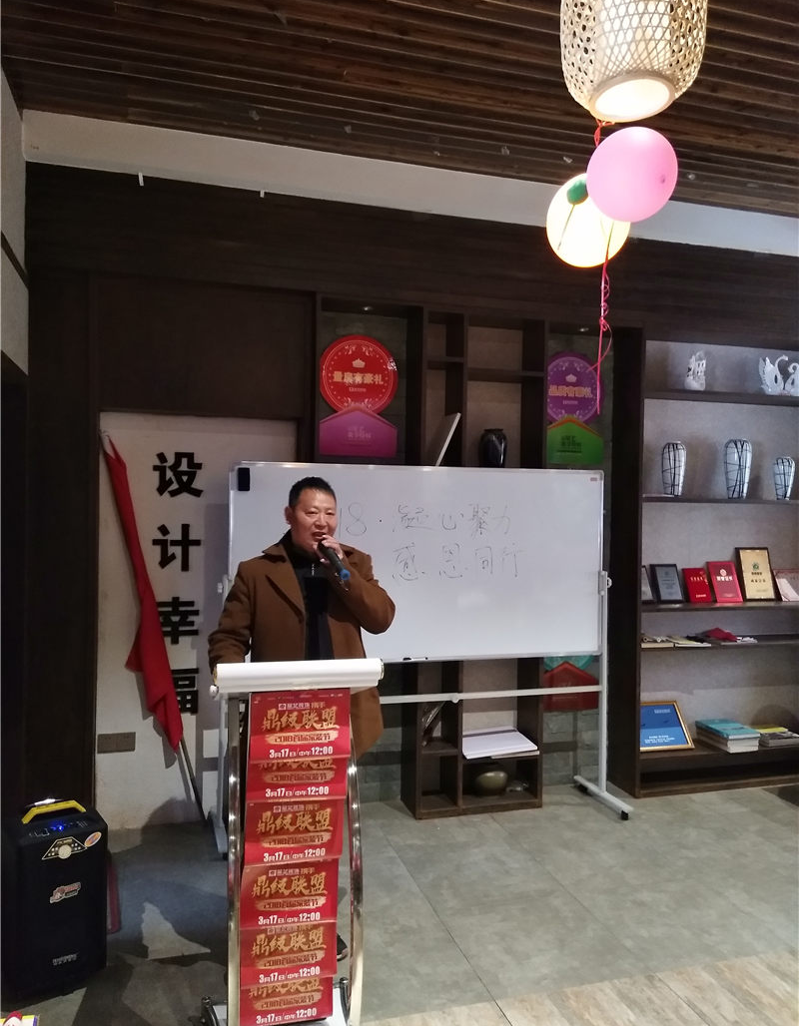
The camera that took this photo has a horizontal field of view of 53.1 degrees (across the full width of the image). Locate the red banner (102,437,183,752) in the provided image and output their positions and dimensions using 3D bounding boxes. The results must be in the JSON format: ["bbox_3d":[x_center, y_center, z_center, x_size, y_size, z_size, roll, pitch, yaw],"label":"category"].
[{"bbox_3d":[-1.291,0.413,3.878,0.215,1.579,0.140,-13,2,-16],"label":"red banner"}]

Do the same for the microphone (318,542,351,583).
[{"bbox_3d":[-0.222,0.154,2.645,0.050,0.050,0.225,-17,37,-23],"label":"microphone"}]

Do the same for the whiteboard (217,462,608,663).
[{"bbox_3d":[0.149,0.260,4.077,2.002,0.989,0.035,1,0,-16],"label":"whiteboard"}]

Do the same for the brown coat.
[{"bbox_3d":[-0.346,0.495,2.840,0.630,0.800,0.420,1,0,-11],"label":"brown coat"}]

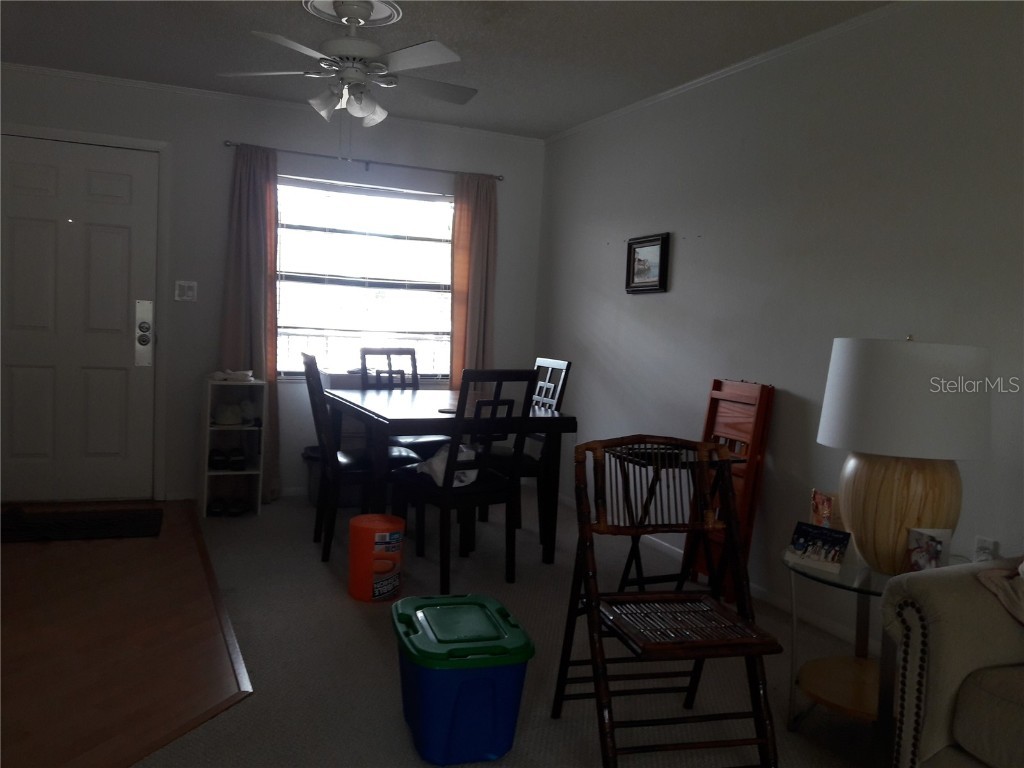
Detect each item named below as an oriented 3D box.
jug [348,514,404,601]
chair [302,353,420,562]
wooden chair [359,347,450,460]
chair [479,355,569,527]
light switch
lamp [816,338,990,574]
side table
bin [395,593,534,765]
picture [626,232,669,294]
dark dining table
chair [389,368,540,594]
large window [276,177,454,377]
[{"bbox_3d":[-0.575,0.735,3.526,0.226,0.314,0.226,3,5,0],"label":"jug"},{"bbox_3d":[-0.742,0.345,4.131,0.580,0.970,0.460,1,5,-21],"label":"chair"},{"bbox_3d":[-0.604,0.298,4.767,0.460,0.970,0.580,-1,6,-34],"label":"wooden chair"},{"bbox_3d":[-0.050,0.354,4.423,0.580,0.970,0.460,1,5,-24],"label":"chair"},{"bbox_3d":[-1.939,-0.551,4.933,0.122,0.118,0.015,1,5,-24],"label":"light switch"},{"bbox_3d":[1.142,0.222,2.462,0.455,0.695,0.455,1,5,-24],"label":"lamp"},{"bbox_3d":[1.083,0.813,2.505,0.505,0.495,0.505,1,5,-24],"label":"side table"},{"bbox_3d":[-0.157,0.847,2.412,0.355,0.322,0.475,1,5,-16],"label":"bin"},{"bbox_3d":[0.730,-0.645,4.486,0.025,0.300,0.385,1,5,-24],"label":"picture"},{"bbox_3d":[-0.373,0.466,4.239,0.915,0.747,1.180,1,5,-24],"label":"dark dining table"},{"bbox_3d":[-0.237,0.399,3.794,0.460,0.970,0.580,0,6,-34],"label":"chair"},{"bbox_3d":[-0.933,-0.661,5.420,1.220,1.260,0.100,1,5,-24],"label":"large window"}]

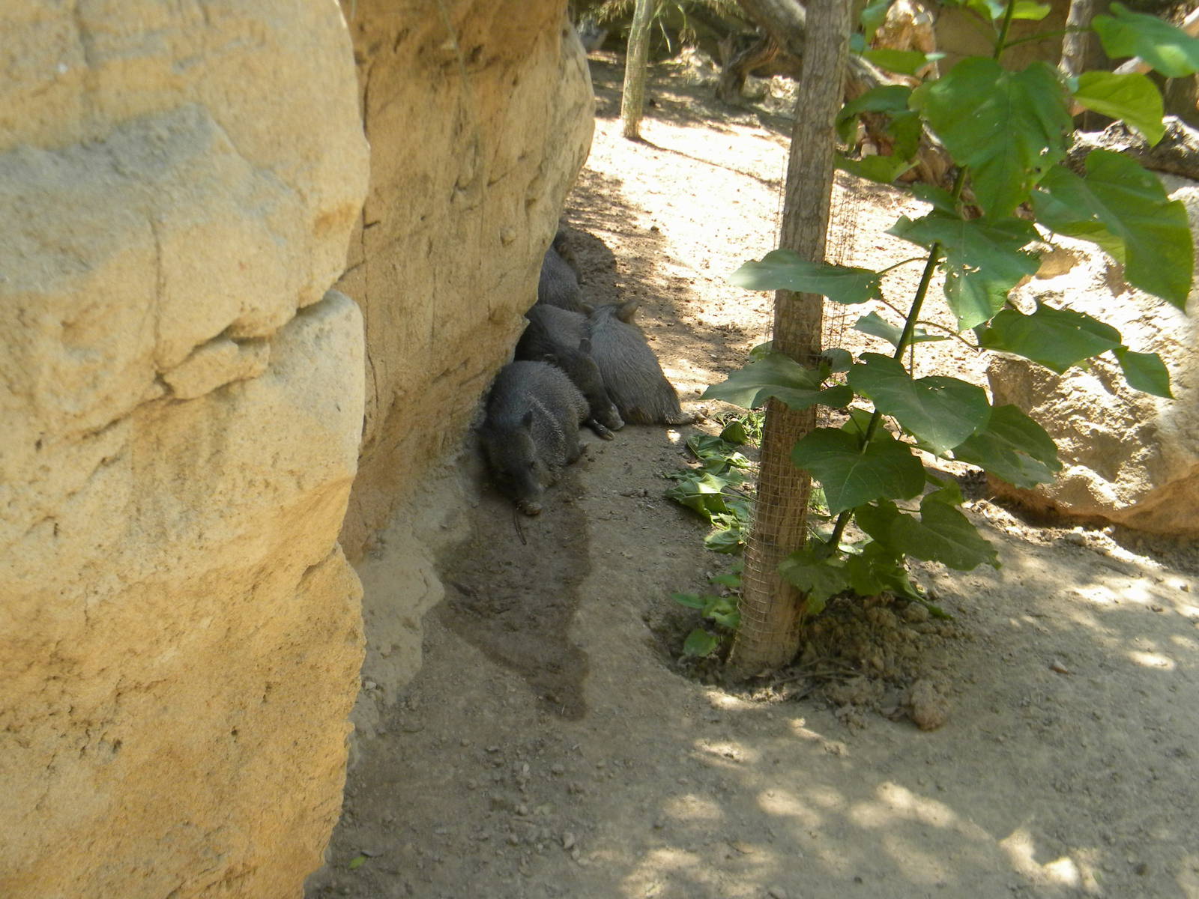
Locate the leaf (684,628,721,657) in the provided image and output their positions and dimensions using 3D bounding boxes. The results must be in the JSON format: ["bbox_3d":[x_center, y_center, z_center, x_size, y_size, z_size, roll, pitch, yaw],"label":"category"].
[{"bbox_3d":[0.260,0.487,3.621,0.095,0.050,0.080,3,22,0],"label":"leaf"}]

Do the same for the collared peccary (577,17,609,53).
[{"bbox_3d":[-0.307,-4.264,14.464,0.850,0.430,0.280,-1,22,-9],"label":"collared peccary"}]

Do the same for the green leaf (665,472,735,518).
[{"bbox_3d":[0.308,0.150,4.368,0.205,0.080,0.150,3,22,0],"label":"green leaf"}]

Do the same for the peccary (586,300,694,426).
[{"bbox_3d":[0.109,-0.365,5.308,0.330,0.310,0.740,-5,23,-18],"label":"peccary"}]

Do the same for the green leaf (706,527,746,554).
[{"bbox_3d":[0.366,0.272,4.114,0.110,0.050,0.090,3,22,0],"label":"green leaf"}]

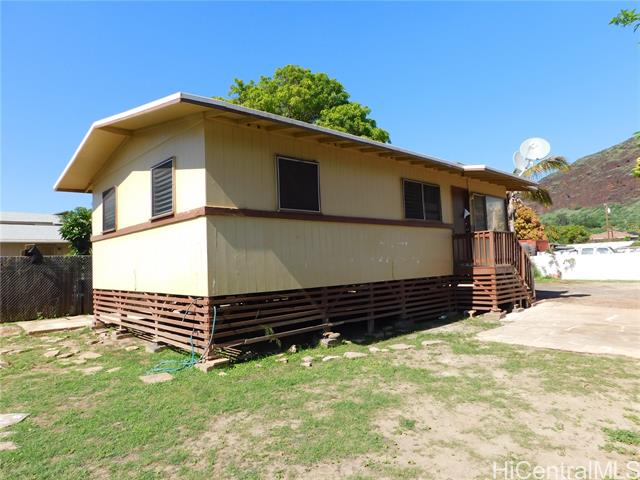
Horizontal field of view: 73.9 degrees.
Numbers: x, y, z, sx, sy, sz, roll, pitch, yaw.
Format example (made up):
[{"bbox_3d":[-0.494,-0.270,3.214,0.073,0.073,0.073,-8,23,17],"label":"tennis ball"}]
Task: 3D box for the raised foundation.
[{"bbox_3d":[0.294,1.507,11.583,10.130,1.050,6.930,1,-5,-42],"label":"raised foundation"}]

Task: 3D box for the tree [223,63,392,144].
[{"bbox_3d":[-0.931,-3.739,24.000,10.000,12.800,9.500,-2,-3,0],"label":"tree"}]

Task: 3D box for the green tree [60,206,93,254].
[{"bbox_3d":[-7.477,0.624,13.500,1.900,3.400,1.900,-2,-3,0],"label":"green tree"}]

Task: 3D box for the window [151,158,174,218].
[{"bbox_3d":[-2.825,-0.875,7.558,0.110,1.000,0.990,1,-5,-42],"label":"window"}]

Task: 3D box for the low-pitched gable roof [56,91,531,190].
[{"bbox_3d":[-0.402,-1.952,12.502,11.220,0.890,8.550,1,-5,-42],"label":"low-pitched gable roof"}]

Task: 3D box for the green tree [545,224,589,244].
[{"bbox_3d":[23.283,0.274,40.000,4.800,4.600,4.500,-2,-3,0],"label":"green tree"}]

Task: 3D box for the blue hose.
[{"bbox_3d":[-2.010,1.381,6.044,1.100,0.800,0.750,1,-5,-42],"label":"blue hose"}]

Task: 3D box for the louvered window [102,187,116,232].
[{"bbox_3d":[-4.876,-0.667,9.805,0.110,1.000,0.970,1,-5,-42],"label":"louvered window"}]

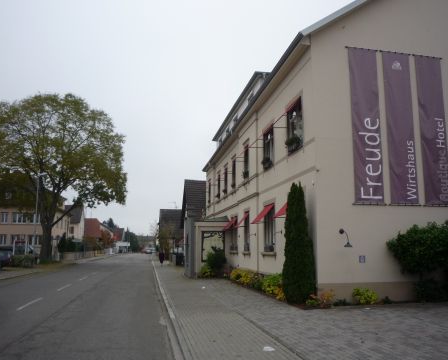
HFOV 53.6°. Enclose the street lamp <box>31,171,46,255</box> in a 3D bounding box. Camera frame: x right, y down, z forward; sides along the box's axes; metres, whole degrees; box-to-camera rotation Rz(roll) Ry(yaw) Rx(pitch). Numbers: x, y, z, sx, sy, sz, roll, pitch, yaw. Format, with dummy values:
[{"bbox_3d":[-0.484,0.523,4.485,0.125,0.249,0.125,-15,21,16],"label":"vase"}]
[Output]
[{"bbox_3d":[-16.221,3.455,39.244,0.950,8.050,0.300,1,-9,-10],"label":"street lamp"}]

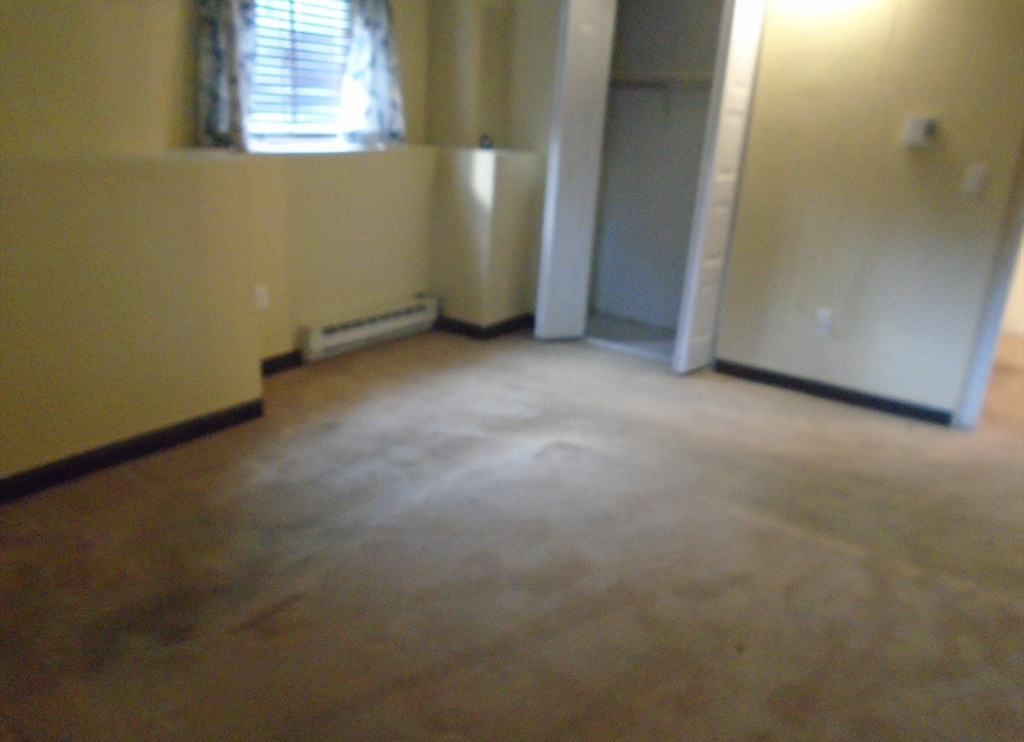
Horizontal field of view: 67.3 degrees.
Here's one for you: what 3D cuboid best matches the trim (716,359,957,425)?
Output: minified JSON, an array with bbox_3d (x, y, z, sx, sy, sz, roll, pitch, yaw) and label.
[{"bbox_3d":[1.645,0.101,4.044,1.213,0.085,0.015,15,21,30],"label":"trim"}]

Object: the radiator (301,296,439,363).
[{"bbox_3d":[-0.762,-0.243,4.353,0.062,0.181,1.045,15,21,30],"label":"radiator"}]

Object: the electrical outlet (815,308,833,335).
[{"bbox_3d":[1.608,-0.254,3.967,0.072,0.116,0.011,15,21,30],"label":"electrical outlet"}]

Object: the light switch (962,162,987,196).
[{"bbox_3d":[2.084,-0.868,3.468,0.073,0.117,0.013,15,21,30],"label":"light switch"}]

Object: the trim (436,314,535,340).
[{"bbox_3d":[-0.192,-0.313,4.886,0.419,0.093,0.471,15,21,30],"label":"trim"}]

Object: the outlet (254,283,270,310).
[{"bbox_3d":[-1.187,-0.354,3.651,0.010,0.116,0.072,15,21,30],"label":"outlet"}]

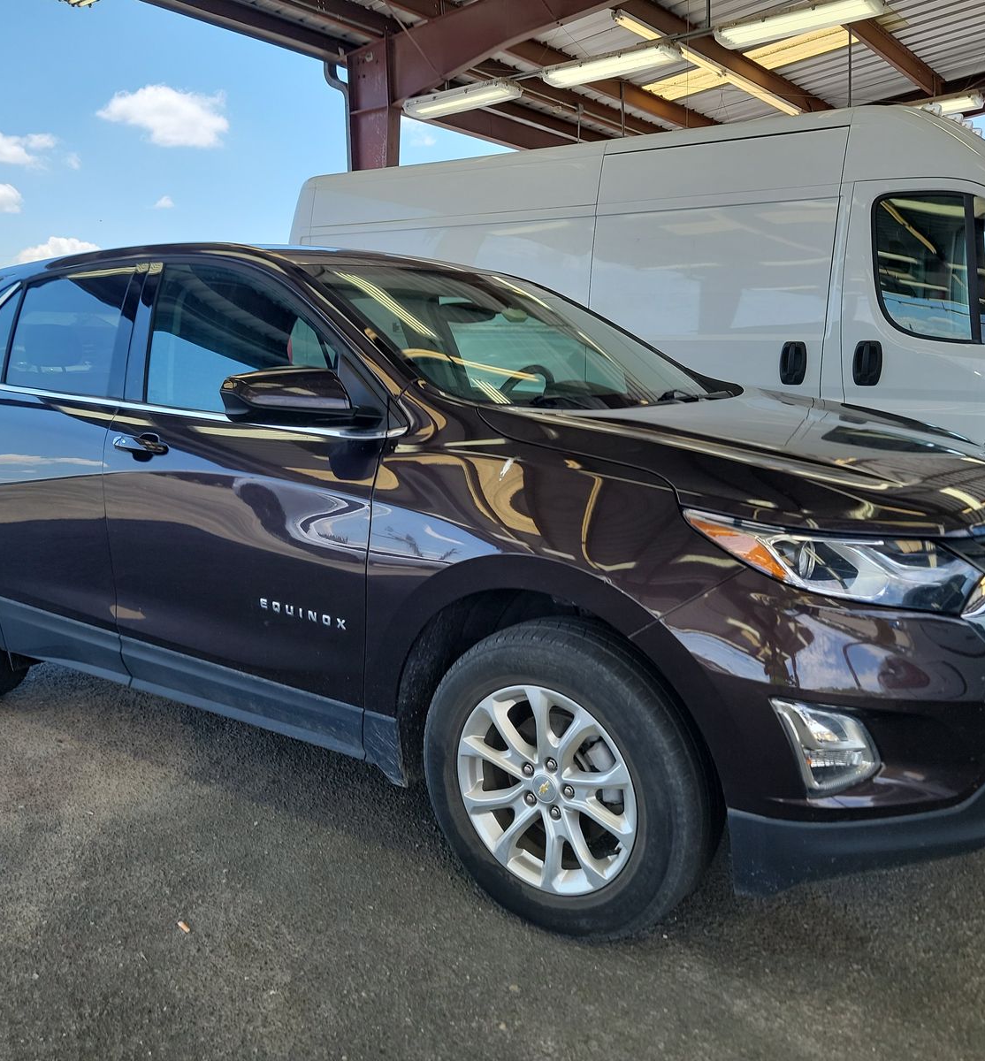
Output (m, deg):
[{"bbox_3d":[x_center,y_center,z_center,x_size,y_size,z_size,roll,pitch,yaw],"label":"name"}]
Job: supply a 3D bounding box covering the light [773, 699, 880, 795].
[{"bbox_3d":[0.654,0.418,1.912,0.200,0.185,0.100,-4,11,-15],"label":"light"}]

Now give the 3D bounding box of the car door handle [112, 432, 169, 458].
[{"bbox_3d":[-1.009,-0.244,2.814,0.240,0.048,0.060,7,13,34],"label":"car door handle"}]

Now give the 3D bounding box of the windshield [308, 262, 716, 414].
[{"bbox_3d":[0.169,-0.581,3.023,0.935,0.120,1.400,40,30,22],"label":"windshield"}]

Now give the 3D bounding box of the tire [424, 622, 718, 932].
[{"bbox_3d":[0.166,0.556,2.242,0.720,0.720,0.230,7,12,37],"label":"tire"}]

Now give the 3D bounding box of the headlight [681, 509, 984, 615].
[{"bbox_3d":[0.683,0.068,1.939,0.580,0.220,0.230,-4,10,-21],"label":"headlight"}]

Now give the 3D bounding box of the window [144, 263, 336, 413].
[{"bbox_3d":[-0.680,-0.524,2.688,0.880,0.470,0.050,6,-9,35],"label":"window"}]

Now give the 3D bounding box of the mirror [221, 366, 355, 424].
[{"bbox_3d":[-0.485,-0.324,2.340,0.250,0.140,0.180,-9,13,-41],"label":"mirror"}]

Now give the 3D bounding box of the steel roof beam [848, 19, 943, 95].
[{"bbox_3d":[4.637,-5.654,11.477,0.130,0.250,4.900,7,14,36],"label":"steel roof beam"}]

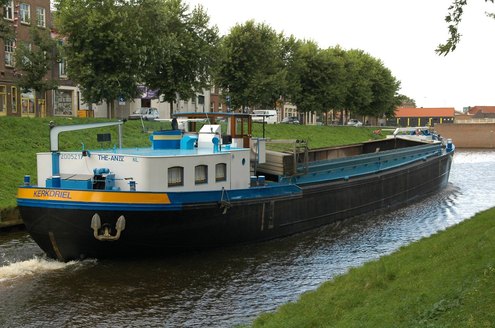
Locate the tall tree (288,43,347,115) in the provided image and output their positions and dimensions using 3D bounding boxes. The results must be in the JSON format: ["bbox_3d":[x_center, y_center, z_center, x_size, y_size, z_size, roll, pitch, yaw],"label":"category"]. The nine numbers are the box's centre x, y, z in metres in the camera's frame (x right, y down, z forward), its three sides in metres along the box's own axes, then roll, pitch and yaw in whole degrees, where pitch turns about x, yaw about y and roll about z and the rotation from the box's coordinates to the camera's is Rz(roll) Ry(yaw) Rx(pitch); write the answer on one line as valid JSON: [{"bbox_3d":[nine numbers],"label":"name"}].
[{"bbox_3d":[11.150,-13.160,133.000,9.500,13.700,9.500,1,2,20],"label":"tall tree"}]

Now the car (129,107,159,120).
[{"bbox_3d":[-10.650,-5.130,85.000,1.680,1.420,4.100,1,2,17],"label":"car"}]

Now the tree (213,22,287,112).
[{"bbox_3d":[0.260,-11.980,107.000,9.400,13.300,9.400,0,2,0],"label":"tree"}]

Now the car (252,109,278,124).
[{"bbox_3d":[2.400,-6.470,114.000,1.900,1.980,4.850,1,2,19],"label":"car"}]

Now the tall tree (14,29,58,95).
[{"bbox_3d":[-16.910,-7.370,66.000,3.700,7.300,3.700,1,2,17],"label":"tall tree"}]

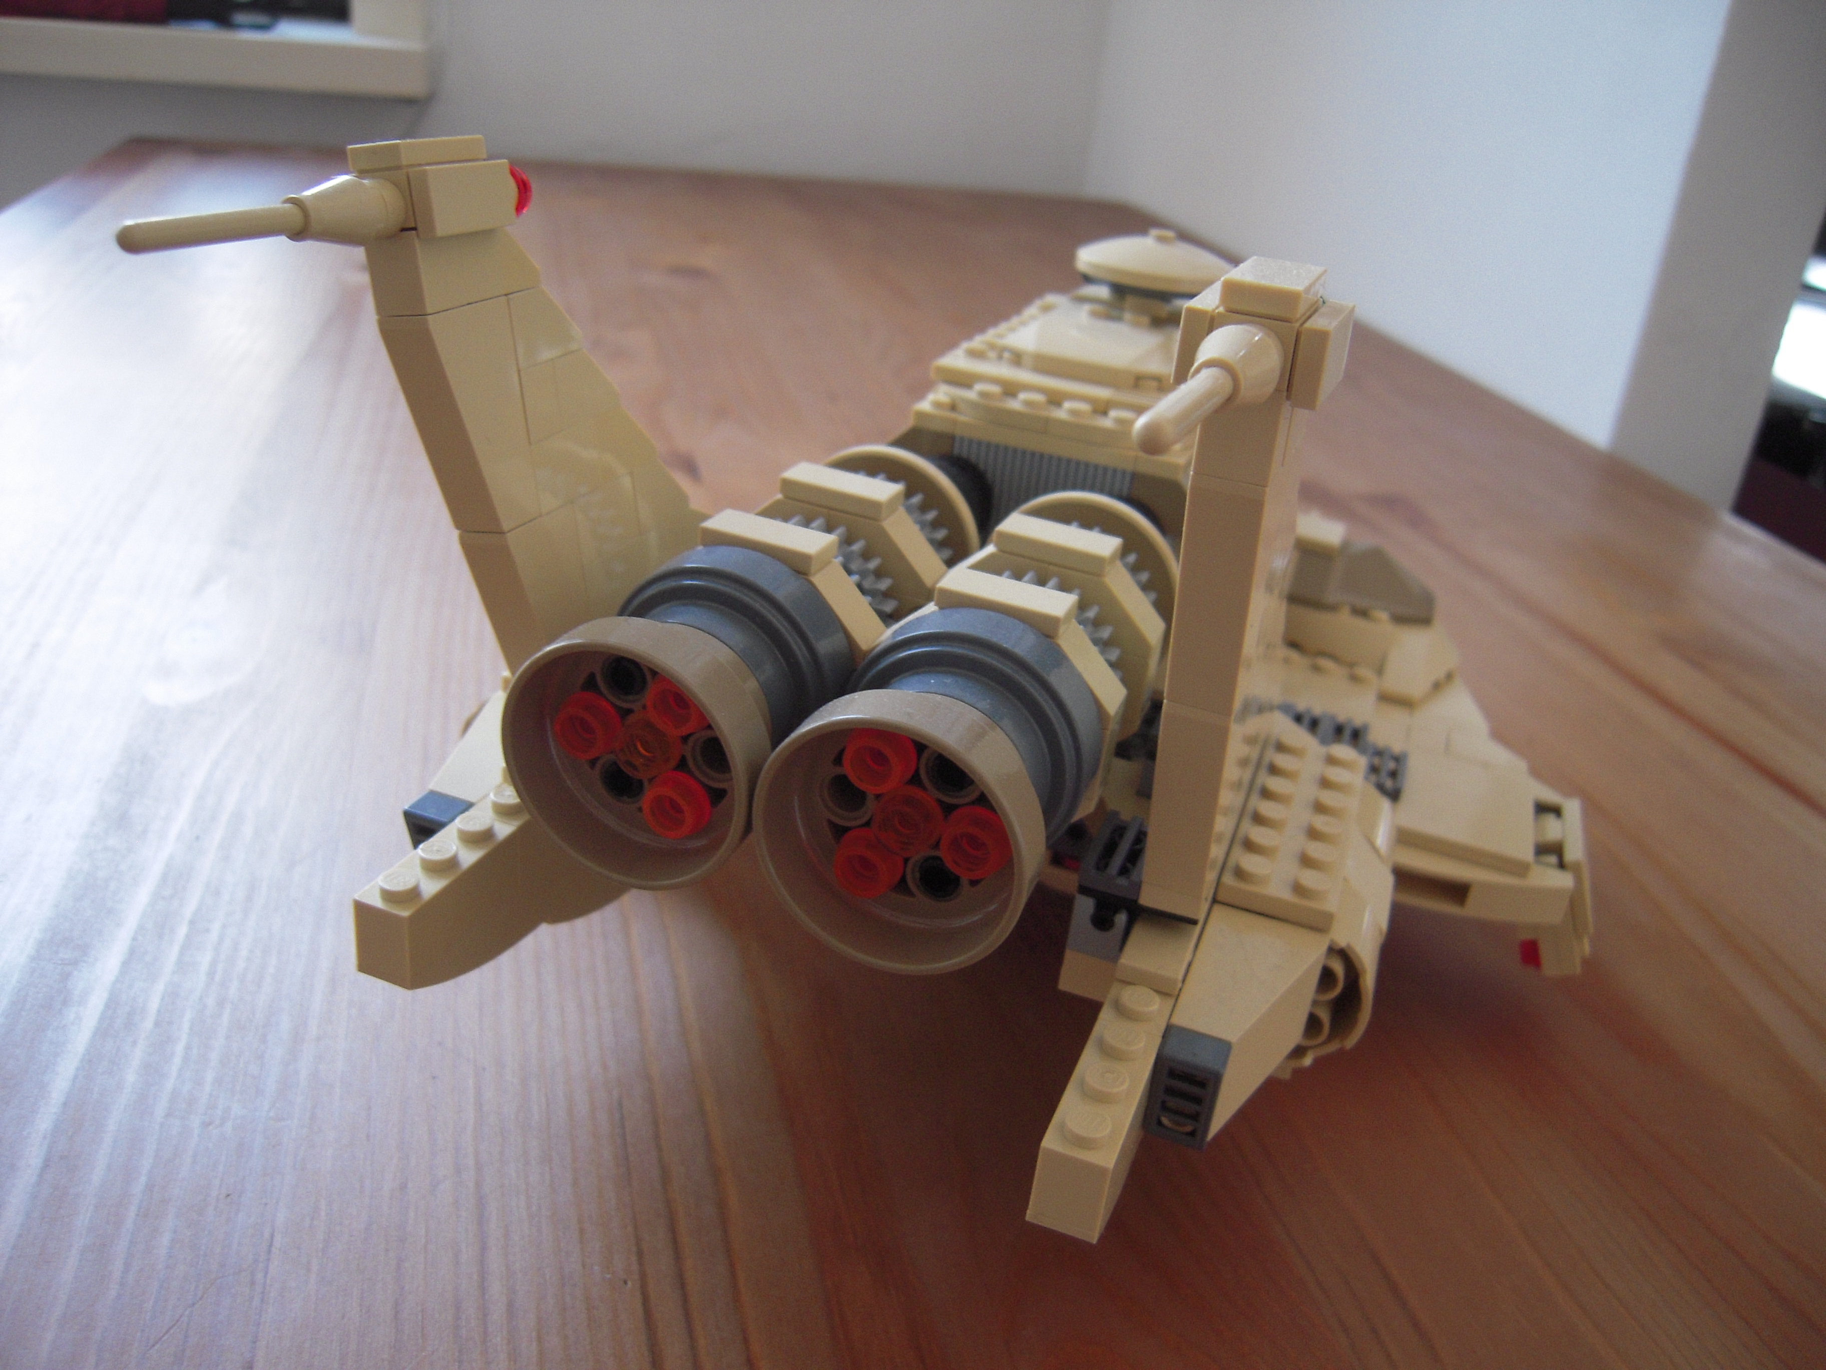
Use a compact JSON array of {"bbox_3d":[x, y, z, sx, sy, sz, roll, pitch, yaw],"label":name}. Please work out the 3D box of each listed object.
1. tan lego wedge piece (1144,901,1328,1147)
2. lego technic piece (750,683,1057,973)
[{"bbox_3d":[0.042,0.044,0.189,0.016,0.016,0.032,15,28,16],"label":"tan lego wedge piece"},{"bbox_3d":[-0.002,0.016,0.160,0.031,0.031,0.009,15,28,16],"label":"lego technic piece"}]

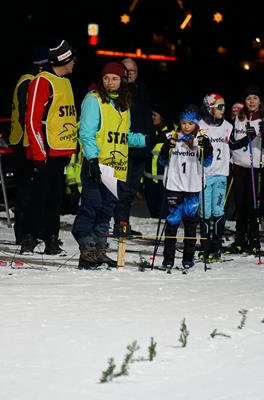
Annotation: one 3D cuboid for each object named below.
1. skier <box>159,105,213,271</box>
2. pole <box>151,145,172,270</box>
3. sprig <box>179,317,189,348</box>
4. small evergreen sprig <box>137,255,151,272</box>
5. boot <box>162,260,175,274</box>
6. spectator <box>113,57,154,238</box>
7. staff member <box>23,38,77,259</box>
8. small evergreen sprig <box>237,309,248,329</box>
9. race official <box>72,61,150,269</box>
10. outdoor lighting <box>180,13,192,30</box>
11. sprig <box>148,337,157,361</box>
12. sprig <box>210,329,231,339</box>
[{"bbox_3d":[0.449,-0.105,35.000,0.460,1.370,0.420,1,2,3],"label":"skier"},{"bbox_3d":[0.255,0.041,34.250,0.070,1.090,0.070,9,9,0],"label":"pole"},{"bbox_3d":[0.315,0.804,25.200,0.062,0.172,0.062,1,2,0],"label":"sprig"},{"bbox_3d":[0.094,0.518,34.000,0.115,0.150,0.100,1,1,0],"label":"small evergreen sprig"},{"bbox_3d":[0.301,0.553,34.400,0.100,0.140,0.250,1,1,-5],"label":"boot"},{"bbox_3d":[-0.015,-0.515,41.300,0.530,1.770,0.360,0,2,14],"label":"spectator"},{"bbox_3d":[-0.723,-0.464,36.500,0.380,1.865,0.530,2,2,44],"label":"staff member"},{"bbox_3d":[0.710,0.768,26.900,0.075,0.130,0.075,1,2,0],"label":"small evergreen sprig"},{"bbox_3d":[-0.173,-0.291,35.100,0.560,1.740,0.460,0,2,-34],"label":"race official"},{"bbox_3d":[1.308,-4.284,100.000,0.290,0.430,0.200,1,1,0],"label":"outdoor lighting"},{"bbox_3d":[0.111,0.806,22.600,0.045,0.130,0.045,1,1,0],"label":"sprig"},{"bbox_3d":[0.554,0.838,26.100,0.125,0.060,0.080,1,2,0],"label":"sprig"}]

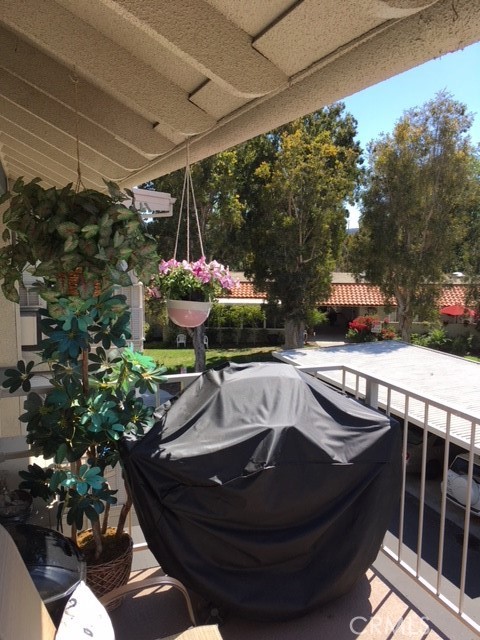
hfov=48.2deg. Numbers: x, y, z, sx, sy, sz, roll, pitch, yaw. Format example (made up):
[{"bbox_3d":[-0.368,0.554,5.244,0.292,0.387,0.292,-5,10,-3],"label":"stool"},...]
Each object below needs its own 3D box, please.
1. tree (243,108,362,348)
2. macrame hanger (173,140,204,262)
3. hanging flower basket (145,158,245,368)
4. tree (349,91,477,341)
[{"bbox_3d":[3.641,-5.169,31.279,7.200,13.890,6.500,0,9,0],"label":"tree"},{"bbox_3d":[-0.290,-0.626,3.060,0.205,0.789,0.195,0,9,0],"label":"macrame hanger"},{"bbox_3d":[-0.237,-0.379,2.738,0.507,0.920,0.466,0,9,0],"label":"hanging flower basket"},{"bbox_3d":[10.339,-5.822,31.989,7.500,14.945,6.700,0,9,0],"label":"tree"}]

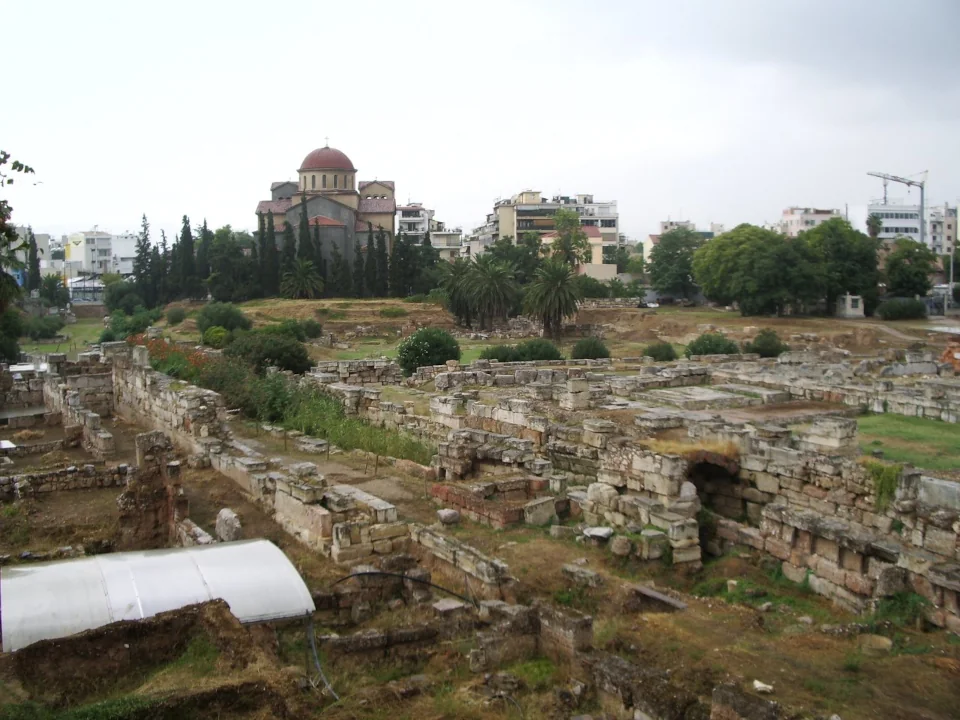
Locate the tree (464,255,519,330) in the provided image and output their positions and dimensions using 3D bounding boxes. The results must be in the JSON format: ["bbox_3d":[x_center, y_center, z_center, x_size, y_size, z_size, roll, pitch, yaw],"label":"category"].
[{"bbox_3d":[1.320,-8.422,122.000,7.290,9.680,7.290,0,4,0],"label":"tree"}]

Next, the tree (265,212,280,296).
[{"bbox_3d":[-34.206,-17.391,160.000,2.640,14.180,2.640,0,4,0],"label":"tree"}]

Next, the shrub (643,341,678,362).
[{"bbox_3d":[14.880,-0.660,80.000,2.970,1.900,2.700,0,4,0],"label":"shrub"}]

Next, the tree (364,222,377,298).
[{"bbox_3d":[-17.148,-15.504,152.000,2.036,11.432,1.975,0,4,0],"label":"tree"}]

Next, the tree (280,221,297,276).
[{"bbox_3d":[-31.570,-16.730,160.000,2.640,12.530,2.600,0,4,0],"label":"tree"}]

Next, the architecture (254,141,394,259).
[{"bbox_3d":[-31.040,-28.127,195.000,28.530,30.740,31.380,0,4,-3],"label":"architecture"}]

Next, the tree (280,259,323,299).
[{"bbox_3d":[-26.850,-12.259,146.000,6.318,6.017,6.128,0,4,0],"label":"tree"}]

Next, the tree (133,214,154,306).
[{"bbox_3d":[-52.004,-15.300,150.000,2.780,14.370,2.700,0,4,0],"label":"tree"}]

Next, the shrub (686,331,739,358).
[{"bbox_3d":[19.319,-1.168,81.000,4.510,2.250,4.000,0,4,0],"label":"shrub"}]

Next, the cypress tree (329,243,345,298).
[{"bbox_3d":[-23.950,-14.850,162.000,2.670,8.850,2.500,0,4,0],"label":"cypress tree"}]

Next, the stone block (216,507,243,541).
[{"bbox_3d":[-6.608,4.387,25.500,0.740,0.970,0.550,1,4,14],"label":"stone block"}]

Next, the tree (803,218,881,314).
[{"bbox_3d":[43.888,-11.246,118.000,9.600,11.910,9.600,0,4,0],"label":"tree"}]

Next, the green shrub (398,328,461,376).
[{"bbox_3d":[-3.560,-0.620,67.000,4.420,3.380,4.200,0,4,0],"label":"green shrub"}]

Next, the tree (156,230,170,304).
[{"bbox_3d":[-48.910,-14.300,150.000,2.160,11.440,2.300,0,4,0],"label":"tree"}]

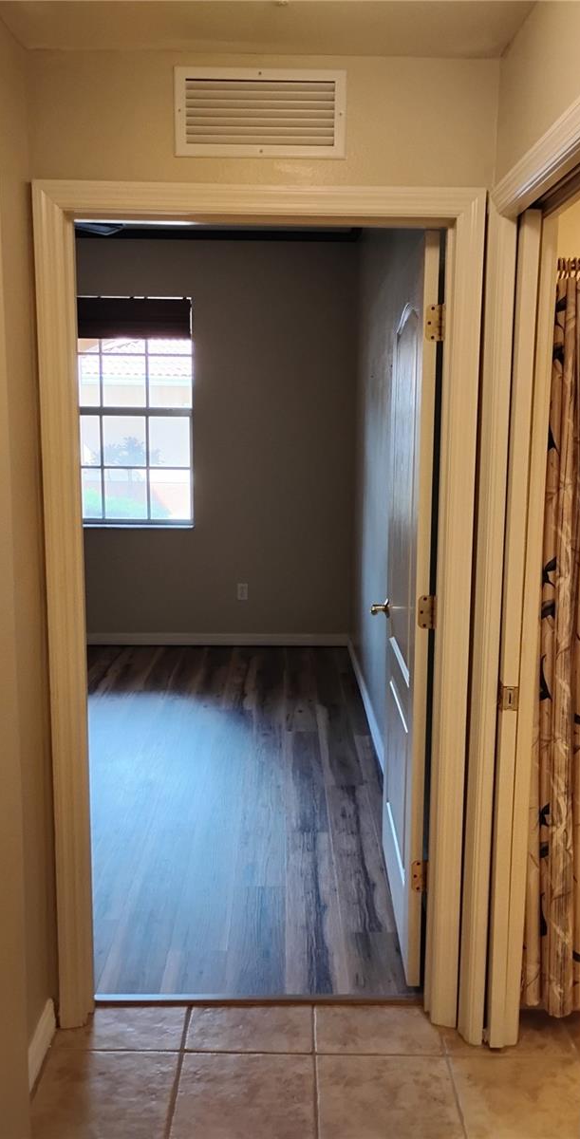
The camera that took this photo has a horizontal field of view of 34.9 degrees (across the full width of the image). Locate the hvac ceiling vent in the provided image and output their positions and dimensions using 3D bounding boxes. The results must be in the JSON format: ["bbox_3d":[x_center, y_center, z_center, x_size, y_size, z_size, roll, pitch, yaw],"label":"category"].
[{"bbox_3d":[-0.068,-1.053,2.126,0.393,0.192,0.025,0,9,0],"label":"hvac ceiling vent"}]

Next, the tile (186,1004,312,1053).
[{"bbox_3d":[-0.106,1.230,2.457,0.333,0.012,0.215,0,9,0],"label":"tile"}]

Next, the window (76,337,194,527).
[{"bbox_3d":[-1.154,-1.090,6.593,0.930,1.500,0.090,0,9,0],"label":"window"}]

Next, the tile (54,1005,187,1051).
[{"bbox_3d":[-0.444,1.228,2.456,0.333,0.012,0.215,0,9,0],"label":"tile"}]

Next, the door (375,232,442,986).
[{"bbox_3d":[0.368,0.104,2.913,0.042,2.035,0.895,1,9,1],"label":"door"}]

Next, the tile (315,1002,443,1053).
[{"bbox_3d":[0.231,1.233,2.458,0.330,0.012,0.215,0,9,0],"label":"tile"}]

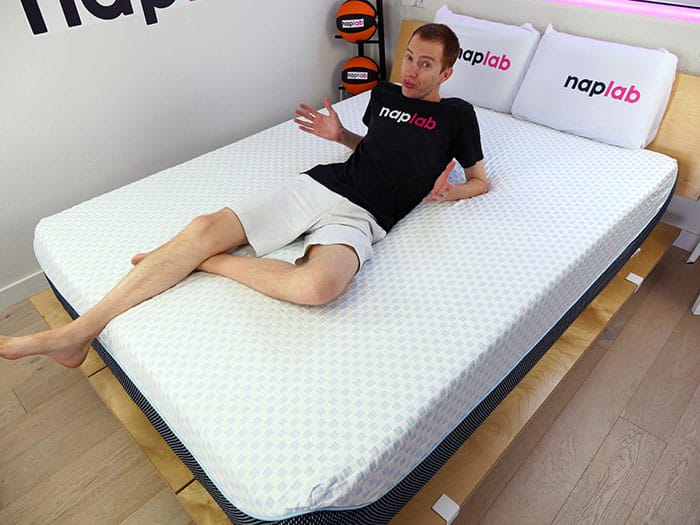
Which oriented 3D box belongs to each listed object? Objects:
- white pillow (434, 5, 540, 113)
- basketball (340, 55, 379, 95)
[{"bbox_3d":[0.631,-1.052,2.478,0.610,0.430,0.160,31,32,34],"label":"white pillow"},{"bbox_3d":[0.065,-1.138,2.960,0.226,0.226,0.226,0,38,1],"label":"basketball"}]

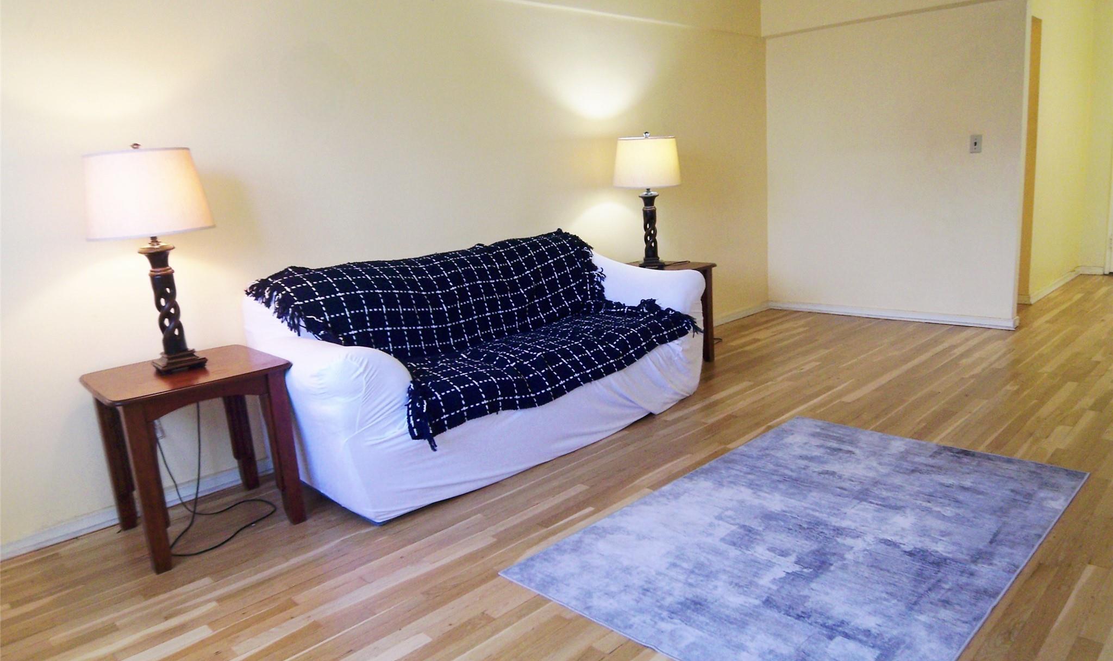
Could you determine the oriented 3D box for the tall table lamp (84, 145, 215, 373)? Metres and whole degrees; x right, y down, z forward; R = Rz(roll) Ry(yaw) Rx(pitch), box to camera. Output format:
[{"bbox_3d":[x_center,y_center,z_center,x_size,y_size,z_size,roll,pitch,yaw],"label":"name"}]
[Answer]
[{"bbox_3d":[-1.432,-0.260,2.660,0.400,0.807,0.400,-15,17,-42],"label":"tall table lamp"}]

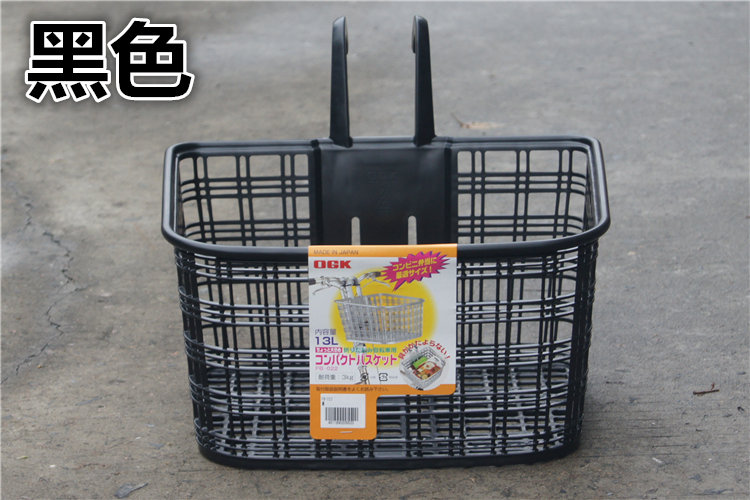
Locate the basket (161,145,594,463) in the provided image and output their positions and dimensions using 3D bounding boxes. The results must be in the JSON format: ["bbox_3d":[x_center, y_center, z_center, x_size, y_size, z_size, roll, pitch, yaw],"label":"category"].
[{"bbox_3d":[0.008,0.051,1.316,0.353,0.205,0.255,-1,21,0],"label":"basket"}]

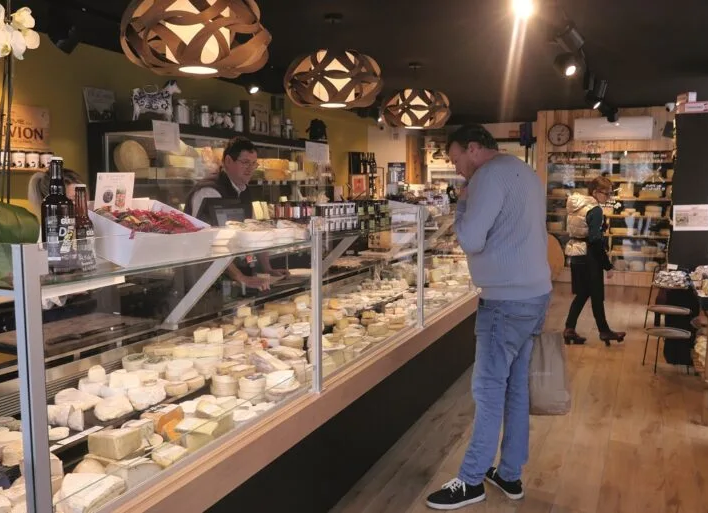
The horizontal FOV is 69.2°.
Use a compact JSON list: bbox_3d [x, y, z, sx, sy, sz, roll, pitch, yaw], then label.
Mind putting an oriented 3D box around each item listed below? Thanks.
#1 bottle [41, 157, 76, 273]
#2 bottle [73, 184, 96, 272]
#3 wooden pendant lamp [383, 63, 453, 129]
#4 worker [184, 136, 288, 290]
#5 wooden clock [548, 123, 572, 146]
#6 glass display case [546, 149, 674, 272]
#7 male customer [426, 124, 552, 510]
[{"bbox_3d":[-0.782,-0.110,1.360,0.084,0.302,0.084,2,7,21],"label":"bottle"},{"bbox_3d":[-0.726,-0.075,1.380,0.061,0.232,0.061,2,7,21],"label":"bottle"},{"bbox_3d":[0.542,-1.392,4.450,0.610,0.560,0.610,-1,7,0],"label":"wooden pendant lamp"},{"bbox_3d":[-0.697,0.209,2.988,0.520,1.740,0.560,4,8,36],"label":"worker"},{"bbox_3d":[2.966,-1.759,7.400,0.335,0.335,0.045,3,7,26],"label":"wooden clock"},{"bbox_3d":[3.709,-0.682,7.450,1.600,1.740,0.550,3,7,26],"label":"glass display case"},{"bbox_3d":[0.646,0.281,2.363,0.520,1.740,0.520,3,8,28],"label":"male customer"}]

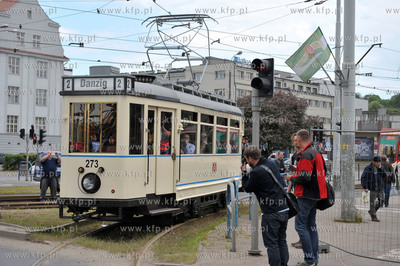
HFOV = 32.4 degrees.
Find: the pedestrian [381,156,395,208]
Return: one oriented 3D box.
[{"bbox_3d":[6.019,1.557,22.000,0.500,1.680,0.420,1,-1,18],"label":"pedestrian"}]

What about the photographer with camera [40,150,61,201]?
[{"bbox_3d":[-5.119,1.474,23.600,0.680,1.750,0.480,1,-1,-6],"label":"photographer with camera"}]

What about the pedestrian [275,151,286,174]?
[{"bbox_3d":[2.993,1.519,25.500,0.400,1.740,0.520,0,-2,44],"label":"pedestrian"}]

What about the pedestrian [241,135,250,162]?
[{"bbox_3d":[1.444,0.990,21.700,0.520,1.760,0.380,1,-1,9],"label":"pedestrian"}]

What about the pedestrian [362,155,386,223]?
[{"bbox_3d":[4.508,1.448,17.800,0.620,1.710,0.480,2,-2,-20],"label":"pedestrian"}]

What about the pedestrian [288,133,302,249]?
[{"bbox_3d":[1.510,0.880,10.500,0.520,1.750,0.400,0,-2,34],"label":"pedestrian"}]

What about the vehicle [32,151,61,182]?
[{"bbox_3d":[-6.800,1.908,37.000,4.600,1.820,1.850,2,-2,-35],"label":"vehicle"}]

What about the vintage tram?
[{"bbox_3d":[-0.627,0.570,18.653,2.220,3.200,10.500,1,-1,17],"label":"vintage tram"}]

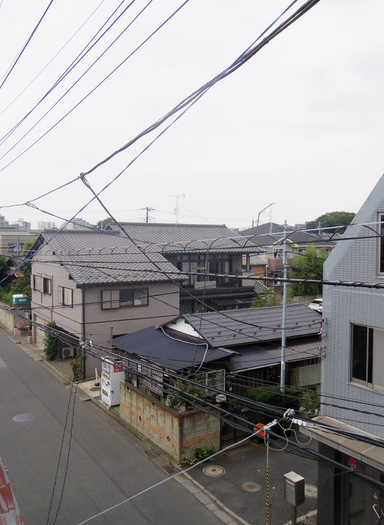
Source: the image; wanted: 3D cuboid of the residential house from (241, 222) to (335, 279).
[{"bbox_3d":[9.539,-0.055,52.498,10.400,8.950,9.200,-1,3,-32],"label":"residential house"}]

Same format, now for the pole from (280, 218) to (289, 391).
[{"bbox_3d":[3.405,2.422,17.231,0.180,7.800,0.180,-1,3,-32],"label":"pole"}]

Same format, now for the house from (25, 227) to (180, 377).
[{"bbox_3d":[-5.891,1.905,29.202,6.250,7.700,11.300,-1,3,-32],"label":"house"}]

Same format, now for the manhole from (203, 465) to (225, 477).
[{"bbox_3d":[0.683,6.451,14.371,0.680,0.050,0.680,0,2,0],"label":"manhole"}]

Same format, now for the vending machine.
[{"bbox_3d":[-3.401,5.136,20.193,0.710,1.810,1.020,-1,3,-32],"label":"vending machine"}]

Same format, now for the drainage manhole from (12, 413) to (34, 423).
[{"bbox_3d":[-6.731,6.230,18.601,0.780,0.050,0.780,-1,3,-32],"label":"drainage manhole"}]

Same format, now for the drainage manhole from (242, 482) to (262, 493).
[{"bbox_3d":[1.724,6.498,13.408,0.540,0.050,0.540,0,2,0],"label":"drainage manhole"}]

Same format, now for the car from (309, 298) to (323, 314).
[{"bbox_3d":[12.987,4.298,44.875,4.200,1.550,1.700,-1,3,-32],"label":"car"}]

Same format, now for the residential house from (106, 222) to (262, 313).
[{"bbox_3d":[-1.193,1.043,39.219,12.100,8.600,11.500,-1,3,-32],"label":"residential house"}]

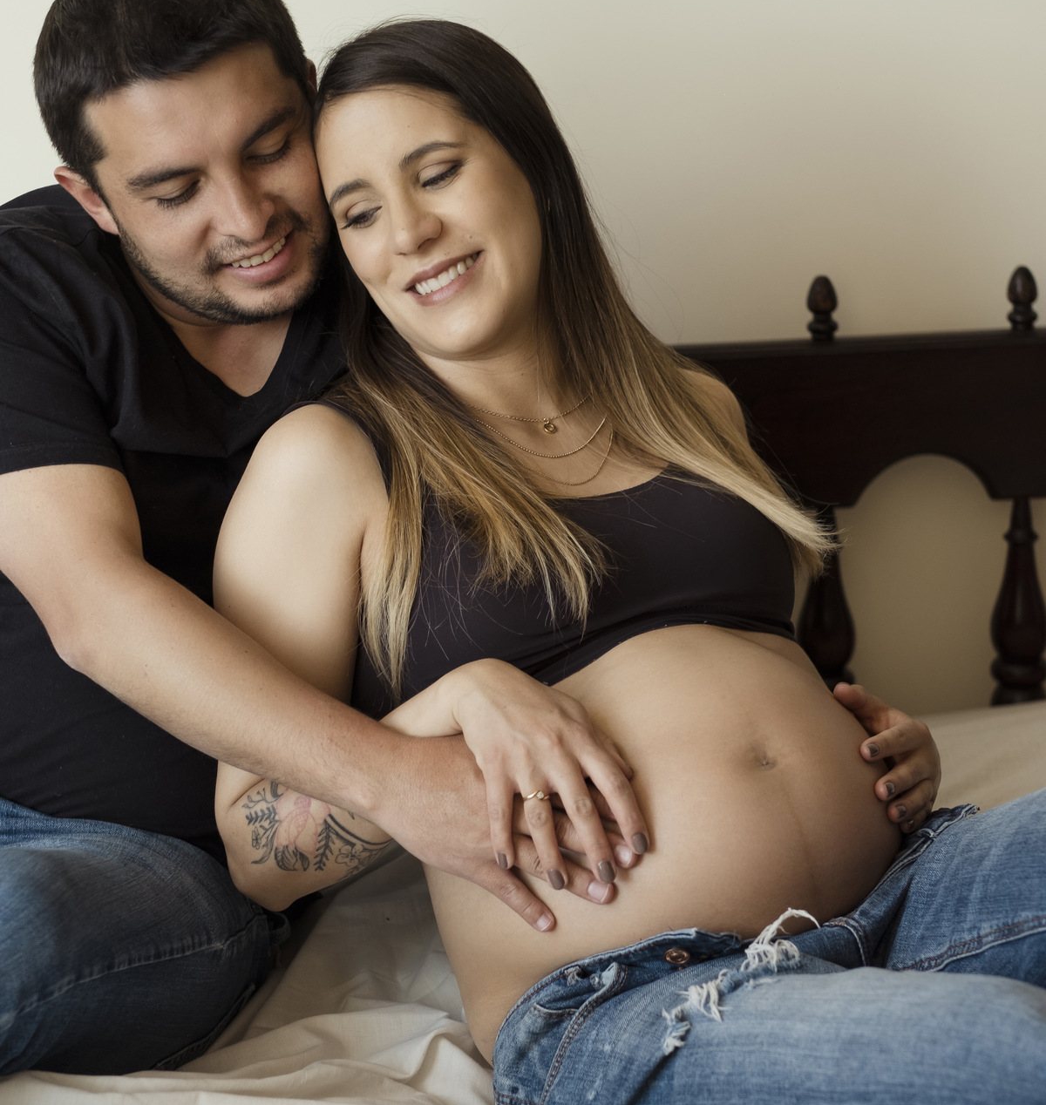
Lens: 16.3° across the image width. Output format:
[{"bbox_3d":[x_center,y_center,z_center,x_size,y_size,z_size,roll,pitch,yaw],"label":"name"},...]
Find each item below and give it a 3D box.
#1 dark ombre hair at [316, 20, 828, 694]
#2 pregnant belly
[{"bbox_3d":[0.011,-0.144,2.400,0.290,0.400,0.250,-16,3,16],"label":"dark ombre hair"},{"bbox_3d":[0.095,0.178,2.330,0.310,0.260,0.230,-16,-6,-33],"label":"pregnant belly"}]

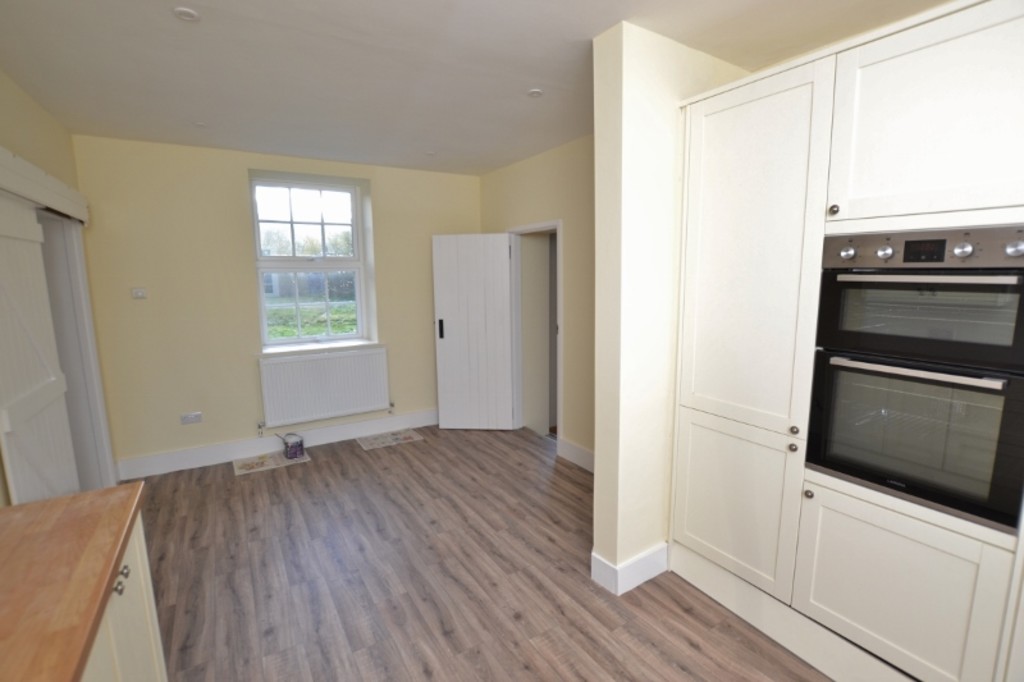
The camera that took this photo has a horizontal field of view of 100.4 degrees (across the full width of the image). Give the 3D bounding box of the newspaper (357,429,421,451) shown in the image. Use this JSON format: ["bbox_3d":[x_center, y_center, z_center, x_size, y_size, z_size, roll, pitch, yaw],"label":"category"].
[{"bbox_3d":[-1.213,0.977,4.259,0.575,0.010,0.356,-6,10,-33],"label":"newspaper"}]

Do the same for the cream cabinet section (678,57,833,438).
[{"bbox_3d":[1.216,-0.361,1.965,0.520,1.410,0.575,-7,10,-32],"label":"cream cabinet section"}]

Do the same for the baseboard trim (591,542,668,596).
[{"bbox_3d":[0.644,1.181,2.293,0.395,0.161,0.180,-6,10,-33],"label":"baseboard trim"}]

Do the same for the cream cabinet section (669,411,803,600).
[{"bbox_3d":[1.240,0.700,2.123,0.520,0.740,0.575,-7,10,-32],"label":"cream cabinet section"}]

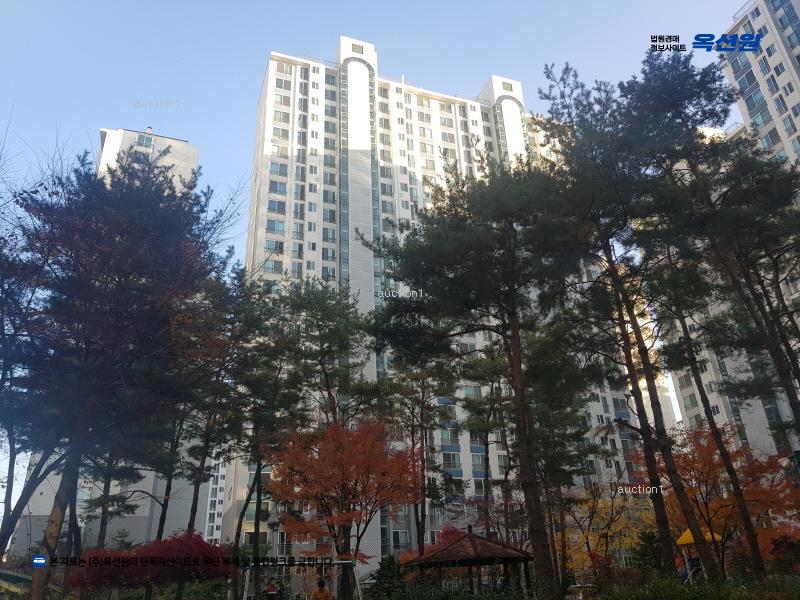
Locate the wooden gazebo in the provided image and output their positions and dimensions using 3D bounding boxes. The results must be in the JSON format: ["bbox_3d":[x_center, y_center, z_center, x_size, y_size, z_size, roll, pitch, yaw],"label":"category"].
[{"bbox_3d":[2.650,10.144,22.131,3.500,3.350,3.500,20,-33,-39],"label":"wooden gazebo"}]

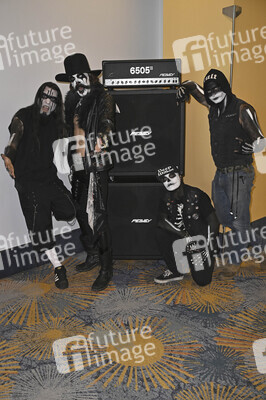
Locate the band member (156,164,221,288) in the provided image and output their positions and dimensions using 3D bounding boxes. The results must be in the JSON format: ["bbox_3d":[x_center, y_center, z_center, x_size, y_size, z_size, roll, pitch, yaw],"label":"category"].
[{"bbox_3d":[0.504,0.168,3.392,0.550,1.000,0.600,5,17,21],"label":"band member"}]

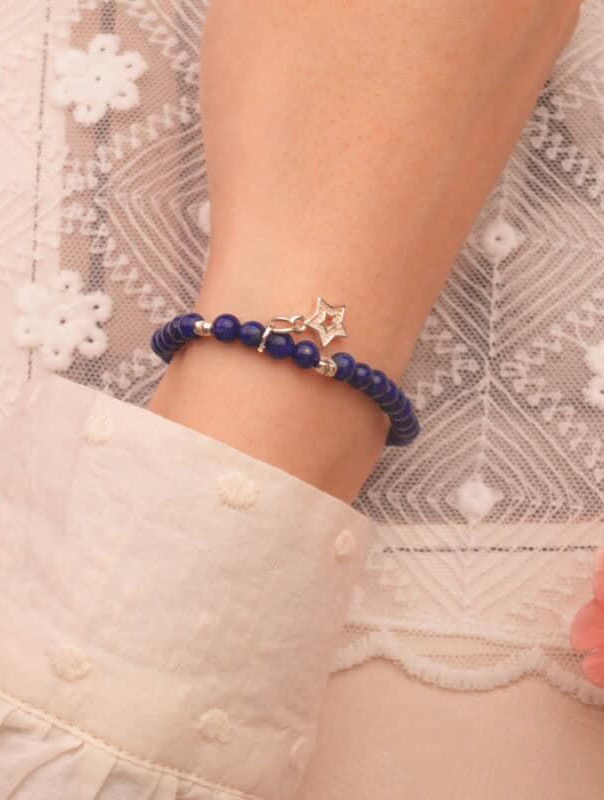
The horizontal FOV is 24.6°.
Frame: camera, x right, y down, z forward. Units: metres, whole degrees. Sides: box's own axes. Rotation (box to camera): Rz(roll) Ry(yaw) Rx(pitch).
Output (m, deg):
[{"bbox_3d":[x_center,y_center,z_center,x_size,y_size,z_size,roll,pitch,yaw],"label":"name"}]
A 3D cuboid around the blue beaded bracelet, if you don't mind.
[{"bbox_3d":[-0.002,-0.007,0.332,0.063,0.061,0.017,13,76,15],"label":"blue beaded bracelet"}]

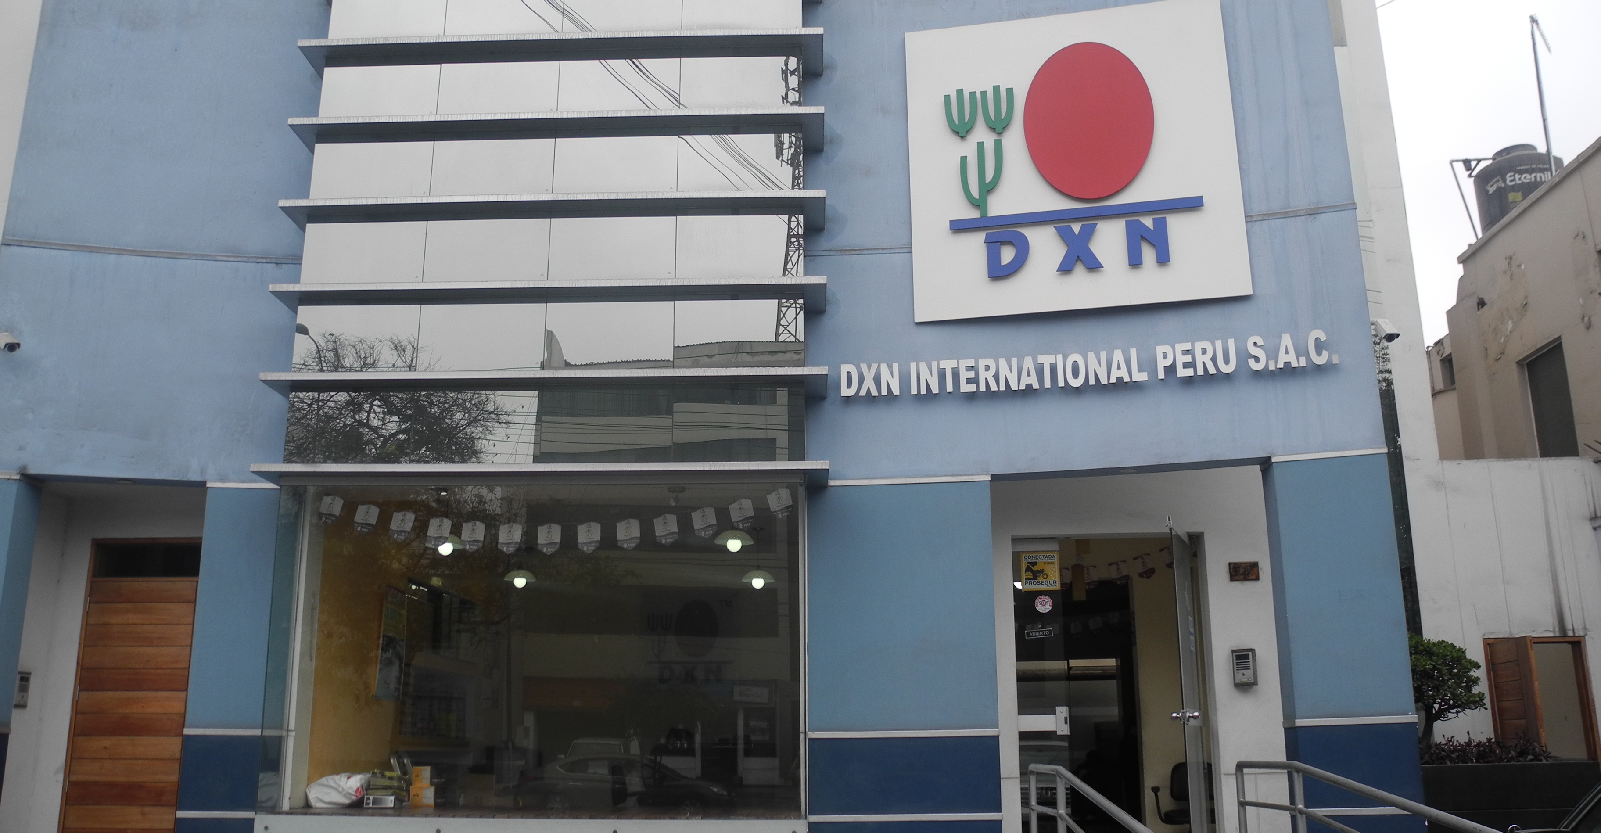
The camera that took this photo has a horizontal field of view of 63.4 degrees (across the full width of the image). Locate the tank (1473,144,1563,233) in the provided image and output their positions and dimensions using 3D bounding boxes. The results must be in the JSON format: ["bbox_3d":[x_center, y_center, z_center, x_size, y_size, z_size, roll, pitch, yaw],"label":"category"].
[{"bbox_3d":[9.549,-2.969,17.129,1.100,1.400,1.100,0,-15,1],"label":"tank"}]

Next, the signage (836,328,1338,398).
[{"bbox_3d":[1.799,-0.336,8.275,3.123,0.235,0.110,-4,-15,13],"label":"signage"}]

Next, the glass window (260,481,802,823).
[{"bbox_3d":[-1.606,1.401,7.840,3.240,1.996,0.120,0,-15,1],"label":"glass window"}]

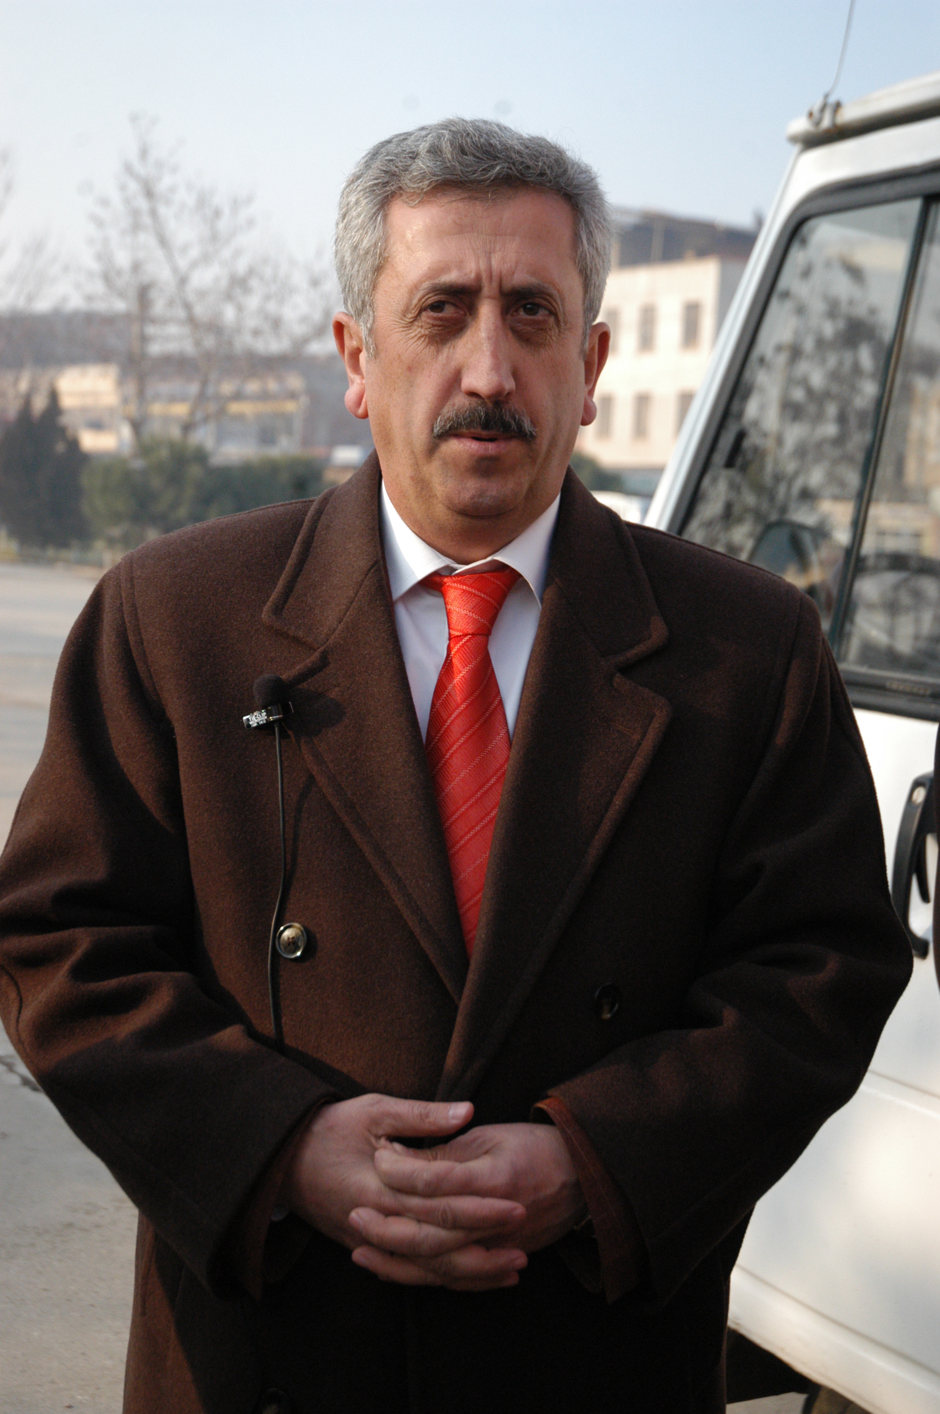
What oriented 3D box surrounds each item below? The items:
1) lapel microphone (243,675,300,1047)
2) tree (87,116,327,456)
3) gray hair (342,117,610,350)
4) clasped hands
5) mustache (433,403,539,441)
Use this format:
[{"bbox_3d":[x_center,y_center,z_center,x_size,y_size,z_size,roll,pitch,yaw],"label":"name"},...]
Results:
[{"bbox_3d":[-0.131,0.102,1.477,0.036,0.244,0.034,3,6,0],"label":"lapel microphone"},{"bbox_3d":[-5.803,-8.630,50.000,5.600,9.100,5.400,3,6,0],"label":"tree"},{"bbox_3d":[0.002,-0.313,1.550,0.187,0.185,0.200,3,6,-3],"label":"gray hair"},{"bbox_3d":[-0.024,0.312,1.438,0.195,0.117,0.098,3,6,-1],"label":"clasped hands"},{"bbox_3d":[0.010,-0.184,1.448,0.066,0.027,0.029,3,6,-4],"label":"mustache"}]

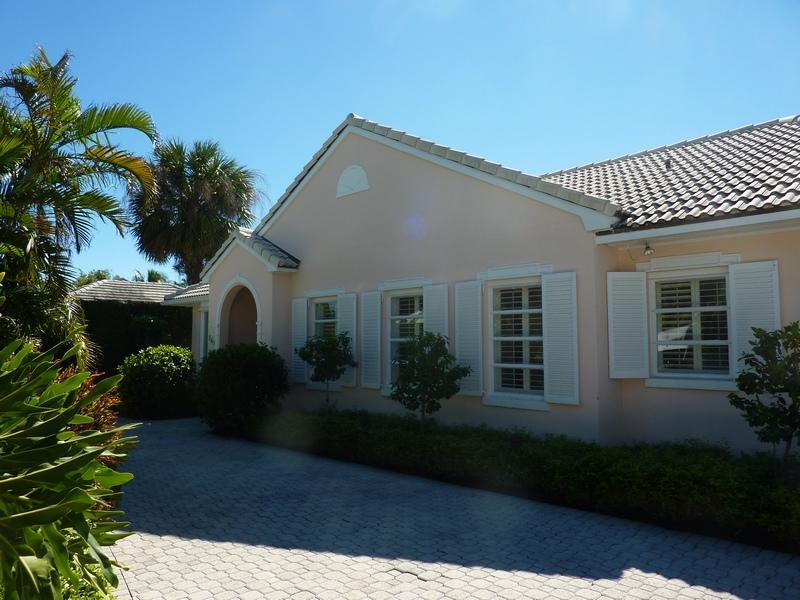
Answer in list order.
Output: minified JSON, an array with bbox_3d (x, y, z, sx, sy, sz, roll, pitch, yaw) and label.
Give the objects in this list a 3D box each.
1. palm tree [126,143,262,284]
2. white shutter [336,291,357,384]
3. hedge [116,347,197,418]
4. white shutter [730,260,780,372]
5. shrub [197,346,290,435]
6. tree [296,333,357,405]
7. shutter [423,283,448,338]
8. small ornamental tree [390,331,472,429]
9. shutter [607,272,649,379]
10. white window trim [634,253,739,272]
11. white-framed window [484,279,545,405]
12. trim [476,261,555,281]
[{"bbox_3d":[-7.863,-1.431,22.000,5.000,9.200,5.000,-4,-6,44],"label":"palm tree"},{"bbox_3d":[-0.908,0.696,10.021,0.448,1.586,0.050,-4,-5,38],"label":"white shutter"},{"bbox_3d":[-5.267,1.738,12.550,1.680,1.530,1.650,-4,-6,44],"label":"hedge"},{"bbox_3d":[3.891,0.232,6.313,0.475,1.310,0.050,-4,-6,44],"label":"white shutter"},{"bbox_3d":[-2.831,1.590,10.453,1.550,1.530,1.620,4,-6,-45],"label":"shrub"},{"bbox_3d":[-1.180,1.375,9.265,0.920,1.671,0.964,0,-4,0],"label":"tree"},{"bbox_3d":[0.547,0.579,8.565,0.454,1.600,0.050,-4,-5,39],"label":"shutter"},{"bbox_3d":[0.404,1.283,7.650,1.050,1.700,1.000,0,-4,0],"label":"small ornamental tree"},{"bbox_3d":[2.775,0.308,7.035,0.466,1.286,0.050,-1,-4,3],"label":"shutter"},{"bbox_3d":[3.351,-0.434,6.771,0.060,0.153,1.138,4,-6,-45],"label":"white window trim"},{"bbox_3d":[1.552,0.567,7.792,1.030,1.740,0.140,-4,-6,44],"label":"white-framed window"},{"bbox_3d":[1.527,-0.391,7.828,1.200,0.155,0.070,-4,-6,44],"label":"trim"}]

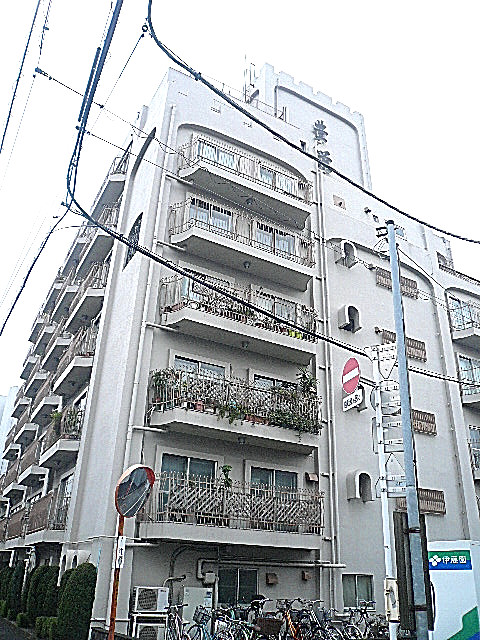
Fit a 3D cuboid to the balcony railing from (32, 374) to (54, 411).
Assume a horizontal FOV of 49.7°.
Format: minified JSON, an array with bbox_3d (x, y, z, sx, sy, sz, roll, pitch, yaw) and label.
[{"bbox_3d":[-8.824,3.627,24.087,0.876,1.068,4.188,16,-30,-25],"label":"balcony railing"}]

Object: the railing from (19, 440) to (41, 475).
[{"bbox_3d":[-9.040,6.103,22.794,0.640,1.080,4.000,15,-29,-26],"label":"railing"}]

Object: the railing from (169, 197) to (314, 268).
[{"bbox_3d":[0.304,-2.616,17.268,5.220,1.080,0.972,16,-30,-25],"label":"railing"}]

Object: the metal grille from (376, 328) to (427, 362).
[{"bbox_3d":[6.316,1.024,19.985,2.280,0.850,0.240,15,-29,-26],"label":"metal grille"}]

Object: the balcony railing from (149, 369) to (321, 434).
[{"bbox_3d":[0.154,2.506,15.224,5.525,1.150,0.750,16,-29,-25],"label":"balcony railing"}]

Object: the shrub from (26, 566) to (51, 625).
[{"bbox_3d":[-5.435,7.555,14.130,0.750,1.600,0.750,15,-29,-26],"label":"shrub"}]

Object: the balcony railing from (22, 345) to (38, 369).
[{"bbox_3d":[-14.347,2.624,36.063,0.727,1.106,4.422,16,-29,-25],"label":"balcony railing"}]

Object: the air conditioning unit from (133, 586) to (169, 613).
[{"bbox_3d":[-2.048,6.421,11.883,0.790,0.530,0.290,15,-29,-26],"label":"air conditioning unit"}]

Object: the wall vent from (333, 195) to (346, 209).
[{"bbox_3d":[4.074,-4.801,21.053,0.590,0.420,0.120,15,-29,-26],"label":"wall vent"}]

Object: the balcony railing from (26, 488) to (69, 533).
[{"bbox_3d":[-6.582,6.720,17.793,0.663,1.106,4.264,16,-29,-25],"label":"balcony railing"}]

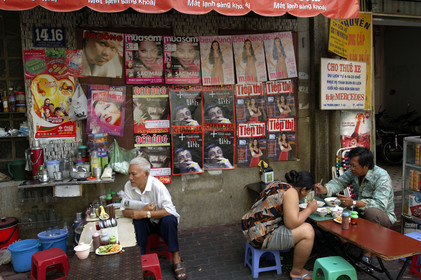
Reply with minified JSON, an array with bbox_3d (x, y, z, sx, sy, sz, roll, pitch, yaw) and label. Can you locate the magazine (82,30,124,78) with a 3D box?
[{"bbox_3d":[-1.190,-0.942,3.614,0.437,0.493,0.020,4,2,-12],"label":"magazine"}]

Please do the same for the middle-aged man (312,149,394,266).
[{"bbox_3d":[1.275,0.530,2.859,0.680,1.040,0.570,-5,4,-44],"label":"middle-aged man"}]

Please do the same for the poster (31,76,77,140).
[{"bbox_3d":[-1.685,-0.356,3.538,0.441,0.702,0.020,-1,3,-11],"label":"poster"}]

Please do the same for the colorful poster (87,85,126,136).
[{"bbox_3d":[-1.159,-0.327,3.646,0.399,0.550,0.020,3,2,-12],"label":"colorful poster"}]

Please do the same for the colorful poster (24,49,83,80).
[{"bbox_3d":[-1.586,-0.781,3.379,0.590,0.287,0.010,-2,4,-15],"label":"colorful poster"}]

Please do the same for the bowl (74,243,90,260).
[{"bbox_3d":[-0.807,0.705,2.061,0.110,0.080,0.110,-2,5,0],"label":"bowl"}]

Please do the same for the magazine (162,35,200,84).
[{"bbox_3d":[-0.314,-0.904,3.715,0.415,0.539,0.010,-4,5,-15],"label":"magazine"}]

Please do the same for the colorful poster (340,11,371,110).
[{"bbox_3d":[1.917,-1.033,4.311,0.511,1.286,0.030,-3,5,-17],"label":"colorful poster"}]

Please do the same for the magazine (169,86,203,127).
[{"bbox_3d":[-0.270,-0.365,3.765,0.374,0.541,0.010,-3,5,-15],"label":"magazine"}]

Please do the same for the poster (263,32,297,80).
[{"bbox_3d":[0.871,-1.034,4.029,0.365,0.561,0.020,-9,4,-11],"label":"poster"}]

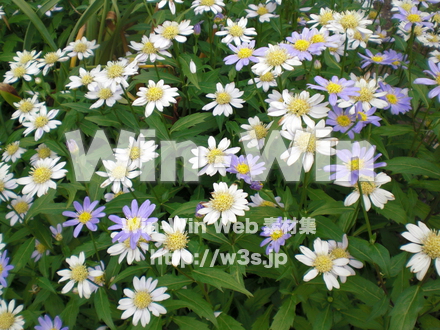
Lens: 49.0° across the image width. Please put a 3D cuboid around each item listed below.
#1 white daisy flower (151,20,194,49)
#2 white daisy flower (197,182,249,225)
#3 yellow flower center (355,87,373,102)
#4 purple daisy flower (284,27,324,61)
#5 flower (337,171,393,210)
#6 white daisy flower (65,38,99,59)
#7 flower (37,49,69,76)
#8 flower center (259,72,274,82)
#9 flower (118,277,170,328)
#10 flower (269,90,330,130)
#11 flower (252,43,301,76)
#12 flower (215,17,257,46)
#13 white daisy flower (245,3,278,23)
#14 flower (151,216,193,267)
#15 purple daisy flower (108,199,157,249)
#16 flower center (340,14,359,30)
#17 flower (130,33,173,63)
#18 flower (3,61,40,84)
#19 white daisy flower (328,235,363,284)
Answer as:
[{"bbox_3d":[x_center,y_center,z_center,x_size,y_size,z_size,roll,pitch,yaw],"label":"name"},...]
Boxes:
[{"bbox_3d":[-0.049,-0.135,0.500,0.044,0.015,0.044,0,54,-2],"label":"white daisy flower"},{"bbox_3d":[0.002,0.031,0.387,0.040,0.014,0.040,5,49,1],"label":"white daisy flower"},{"bbox_3d":[0.143,-0.070,0.480,0.018,0.010,0.018,0,59,0],"label":"yellow flower center"},{"bbox_3d":[0.069,-0.102,0.405,0.039,0.012,0.039,3,56,9],"label":"purple daisy flower"},{"bbox_3d":[0.108,0.019,0.363,0.043,0.015,0.043,10,45,17],"label":"flower"},{"bbox_3d":[-0.147,-0.124,0.513,0.040,0.012,0.040,-7,50,-14],"label":"white daisy flower"},{"bbox_3d":[-0.187,-0.115,0.540,0.036,0.013,0.036,-9,48,0],"label":"flower"},{"bbox_3d":[0.046,-0.086,0.475,0.014,0.008,0.014,0,46,6],"label":"flower center"},{"bbox_3d":[-0.060,0.109,0.385,0.040,0.012,0.040,0,59,0],"label":"flower"},{"bbox_3d":[0.058,-0.040,0.355,0.044,0.015,0.044,0,48,0],"label":"flower"},{"bbox_3d":[0.046,-0.085,0.388,0.041,0.012,0.041,0,48,7],"label":"flower"},{"bbox_3d":[0.015,-0.122,0.442,0.038,0.011,0.038,0,54,2],"label":"flower"},{"bbox_3d":[0.048,-0.177,0.560,0.039,0.013,0.039,0,54,0],"label":"white daisy flower"},{"bbox_3d":[-0.039,0.062,0.389,0.038,0.013,0.038,9,57,-15],"label":"flower"},{"bbox_3d":[-0.071,0.047,0.390,0.039,0.013,0.039,0,65,-10],"label":"purple daisy flower"},{"bbox_3d":[0.134,-0.147,0.500,0.018,0.010,0.018,0,57,0],"label":"flower center"},{"bbox_3d":[-0.064,-0.107,0.445,0.040,0.013,0.040,0,49,0],"label":"flower"},{"bbox_3d":[-0.201,-0.093,0.490,0.038,0.013,0.038,-17,51,-19],"label":"flower"},{"bbox_3d":[0.102,0.078,0.405,0.039,0.014,0.039,9,50,0],"label":"white daisy flower"}]

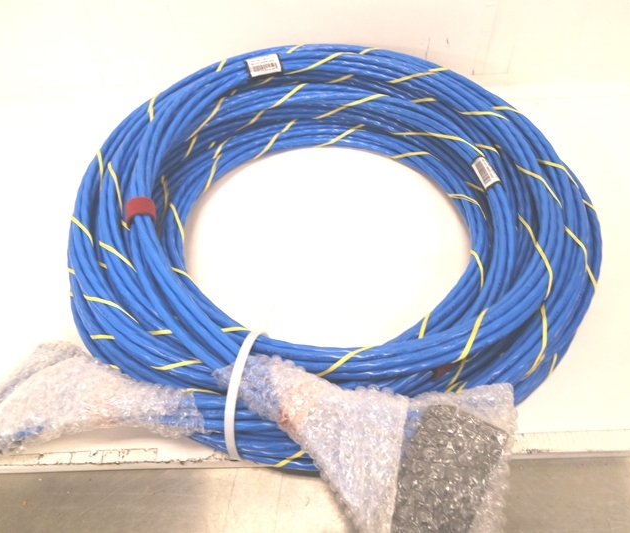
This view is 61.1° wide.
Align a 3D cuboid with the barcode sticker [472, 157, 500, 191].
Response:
[{"bbox_3d":[0.169,-0.091,0.526,0.018,0.005,0.040,-34,42,18],"label":"barcode sticker"}]

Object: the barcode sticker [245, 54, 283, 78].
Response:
[{"bbox_3d":[-0.063,-0.245,0.653,0.040,0.021,0.003,-22,10,-25],"label":"barcode sticker"}]

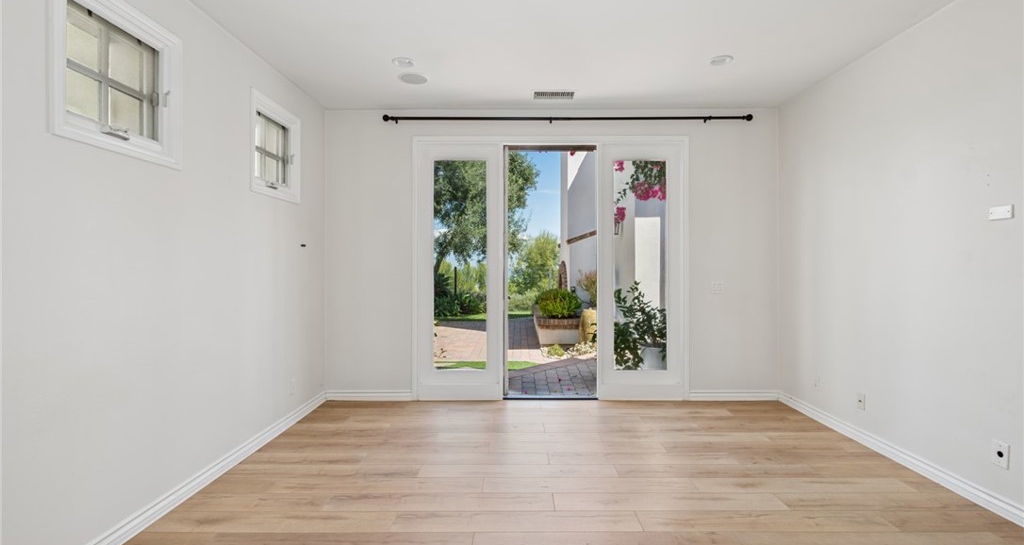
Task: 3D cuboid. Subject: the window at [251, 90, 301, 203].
[{"bbox_3d":[-1.781,-0.906,3.410,0.100,0.704,0.698,0,1,1],"label":"window"}]

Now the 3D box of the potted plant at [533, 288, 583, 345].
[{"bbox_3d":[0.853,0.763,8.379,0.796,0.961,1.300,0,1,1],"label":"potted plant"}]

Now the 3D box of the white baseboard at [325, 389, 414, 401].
[{"bbox_3d":[-1.329,1.148,4.259,0.812,0.100,0.020,0,1,1],"label":"white baseboard"}]

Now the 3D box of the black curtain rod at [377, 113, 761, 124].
[{"bbox_3d":[0.498,-1.392,4.138,3.352,0.089,0.100,0,1,1],"label":"black curtain rod"}]

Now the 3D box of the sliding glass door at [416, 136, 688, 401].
[{"bbox_3d":[0.361,-0.031,4.253,2.545,2.456,0.130,0,1,1],"label":"sliding glass door"}]

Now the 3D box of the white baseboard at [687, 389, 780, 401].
[{"bbox_3d":[2.051,1.148,4.196,0.814,0.100,0.020,0,1,1],"label":"white baseboard"}]

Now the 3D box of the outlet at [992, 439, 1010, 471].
[{"bbox_3d":[2.418,0.904,2.253,0.010,0.117,0.074,0,1,1],"label":"outlet"}]

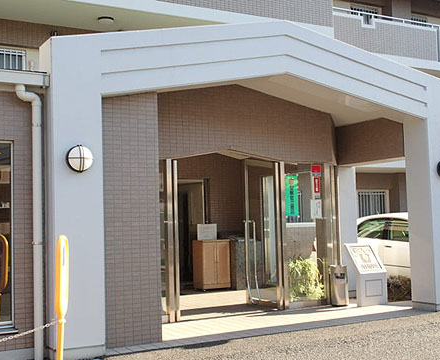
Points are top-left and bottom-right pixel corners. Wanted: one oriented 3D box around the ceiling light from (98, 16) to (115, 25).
[{"bbox_3d":[-2.265,-3.163,13.252,0.310,0.080,0.310,1,-4,-30],"label":"ceiling light"}]

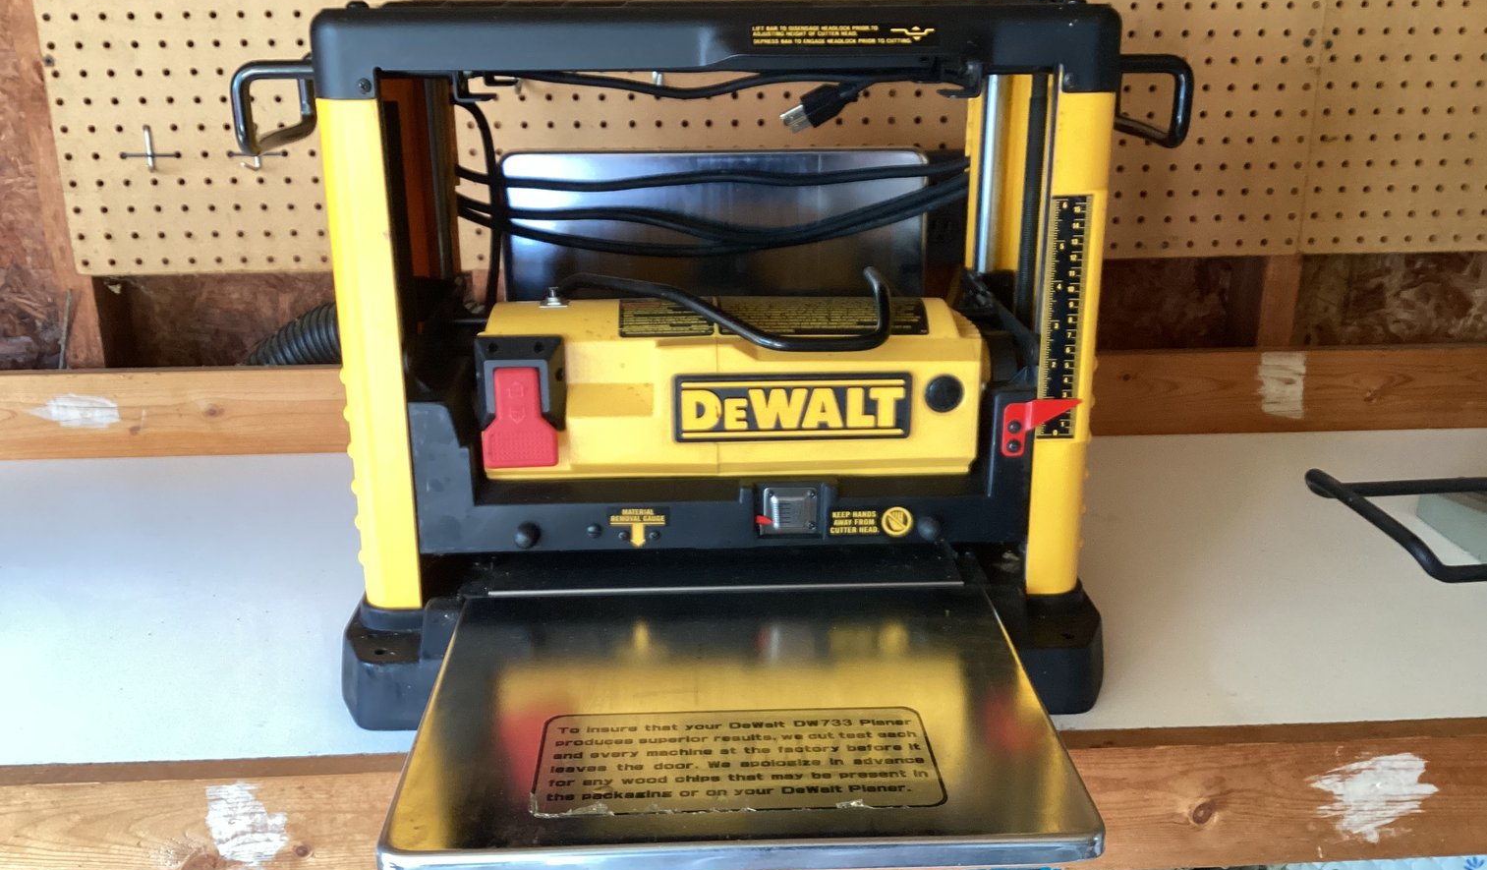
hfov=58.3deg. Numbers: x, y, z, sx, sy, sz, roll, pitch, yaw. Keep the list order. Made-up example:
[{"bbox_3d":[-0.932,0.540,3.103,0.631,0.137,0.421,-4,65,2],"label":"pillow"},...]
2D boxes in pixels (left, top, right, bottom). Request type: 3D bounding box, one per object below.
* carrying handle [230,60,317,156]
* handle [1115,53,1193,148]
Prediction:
[{"bbox_3d":[-0.290,-0.229,0.909,0.065,0.059,0.154,-1,18,-3],"label":"carrying handle"},{"bbox_3d":[0.253,-0.239,0.933,0.065,0.059,0.154,-1,18,-3],"label":"handle"}]

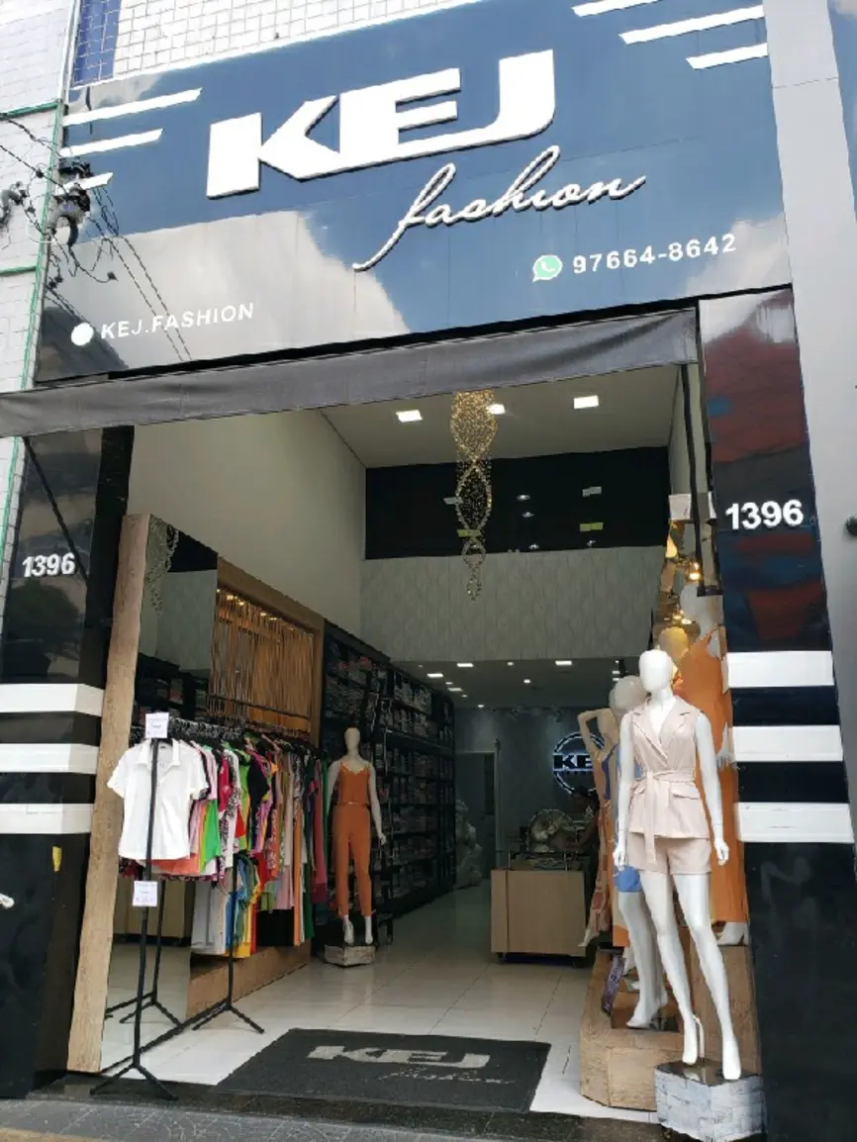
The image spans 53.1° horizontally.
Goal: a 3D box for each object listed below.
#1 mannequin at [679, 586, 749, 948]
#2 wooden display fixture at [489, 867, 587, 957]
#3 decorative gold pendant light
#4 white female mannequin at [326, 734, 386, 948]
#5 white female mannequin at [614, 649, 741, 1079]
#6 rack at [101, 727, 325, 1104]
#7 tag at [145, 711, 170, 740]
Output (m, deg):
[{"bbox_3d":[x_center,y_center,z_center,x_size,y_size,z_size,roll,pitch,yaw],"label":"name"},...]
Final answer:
[{"bbox_3d":[1.439,0.923,4.341,0.360,1.780,0.430,8,-16,-27],"label":"mannequin"},{"bbox_3d":[0.943,2.883,7.212,0.770,0.750,0.580,-4,-15,16],"label":"wooden display fixture"},{"bbox_3d":[0.386,-0.743,7.239,0.400,2.030,0.400,-3,-15,13],"label":"decorative gold pendant light"},{"bbox_3d":[-0.640,2.265,7.454,0.540,1.770,0.340,0,-15,1],"label":"white female mannequin"},{"bbox_3d":[1.118,1.266,3.947,0.510,1.800,0.360,-4,-15,18],"label":"white female mannequin"},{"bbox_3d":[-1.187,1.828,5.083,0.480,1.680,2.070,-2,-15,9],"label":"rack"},{"bbox_3d":[-1.371,0.785,4.333,0.120,0.130,0.010,-3,-15,13],"label":"tag"}]

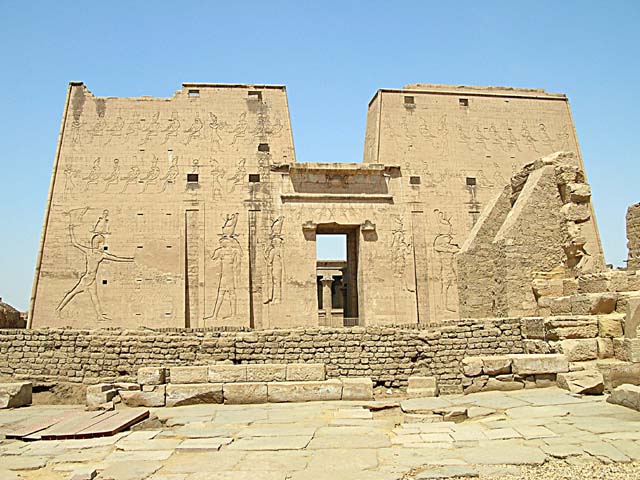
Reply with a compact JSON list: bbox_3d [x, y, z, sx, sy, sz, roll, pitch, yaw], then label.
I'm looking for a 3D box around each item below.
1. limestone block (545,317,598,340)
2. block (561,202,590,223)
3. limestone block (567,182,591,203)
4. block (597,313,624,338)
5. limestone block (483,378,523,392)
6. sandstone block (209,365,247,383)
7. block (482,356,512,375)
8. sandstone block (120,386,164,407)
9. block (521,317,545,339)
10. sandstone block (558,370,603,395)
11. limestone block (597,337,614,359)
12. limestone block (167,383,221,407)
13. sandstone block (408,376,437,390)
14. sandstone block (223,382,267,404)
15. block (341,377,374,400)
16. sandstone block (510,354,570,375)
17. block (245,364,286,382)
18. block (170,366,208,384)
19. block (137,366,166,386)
[{"bbox_3d":[5.431,1.946,14.697,1.182,0.461,0.600,-1,-7,-3],"label":"limestone block"},{"bbox_3d":[7.264,-0.744,19.070,0.724,0.543,0.550,0,-7,-8],"label":"block"},{"bbox_3d":[7.317,-1.312,19.046,0.649,0.545,0.500,0,-7,-8],"label":"limestone block"},{"bbox_3d":[6.242,1.916,14.597,0.539,0.447,0.600,-1,-7,-3],"label":"block"},{"bbox_3d":[3.862,3.057,14.139,0.720,0.270,0.420,0,-6,-10],"label":"limestone block"},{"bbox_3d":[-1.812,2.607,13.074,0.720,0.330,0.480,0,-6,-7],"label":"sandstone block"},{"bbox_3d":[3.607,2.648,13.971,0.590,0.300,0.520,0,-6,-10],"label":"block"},{"bbox_3d":[-3.548,3.156,13.622,0.875,0.400,0.750,-1,-7,-3],"label":"sandstone block"},{"bbox_3d":[4.558,1.899,14.422,0.432,0.454,0.450,0,-7,-6],"label":"block"},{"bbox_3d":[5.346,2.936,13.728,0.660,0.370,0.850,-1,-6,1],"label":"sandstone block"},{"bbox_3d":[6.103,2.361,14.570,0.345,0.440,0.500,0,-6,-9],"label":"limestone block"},{"bbox_3d":[-2.412,2.958,12.888,1.060,0.410,0.500,0,-6,-7],"label":"limestone block"},{"bbox_3d":[2.081,2.976,13.798,0.579,0.301,0.400,-1,-7,-4],"label":"sandstone block"},{"bbox_3d":[-1.461,2.953,12.948,0.830,0.400,0.500,0,-6,-7],"label":"sandstone block"},{"bbox_3d":[0.741,3.091,13.772,0.637,0.385,0.750,-1,-7,-3],"label":"block"},{"bbox_3d":[4.587,2.675,14.271,1.170,0.325,0.620,0,-6,-10],"label":"sandstone block"},{"bbox_3d":[-1.136,2.831,14.237,0.815,0.346,0.580,-1,-7,-3],"label":"block"},{"bbox_3d":[-2.606,2.710,13.408,0.744,0.316,0.420,0,-7,-5],"label":"block"},{"bbox_3d":[-3.548,2.852,14.037,0.449,0.360,0.580,-1,-7,-3],"label":"block"}]

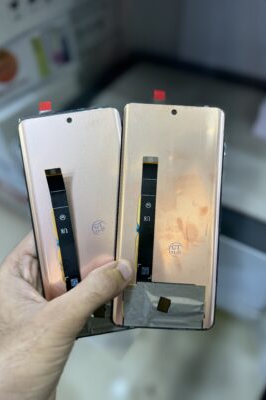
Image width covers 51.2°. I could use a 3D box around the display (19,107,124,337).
[{"bbox_3d":[-0.034,0.017,0.199,0.072,0.159,0.006,-9,0,-5],"label":"display"}]

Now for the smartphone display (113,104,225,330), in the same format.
[{"bbox_3d":[0.026,0.012,0.198,0.072,0.159,0.006,3,-1,-1],"label":"smartphone display"}]

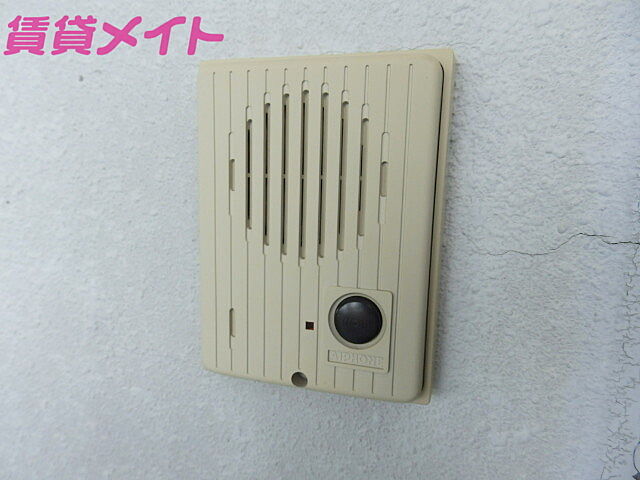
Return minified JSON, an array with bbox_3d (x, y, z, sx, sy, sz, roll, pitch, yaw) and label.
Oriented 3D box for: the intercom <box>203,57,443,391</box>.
[{"bbox_3d":[-0.004,-0.003,0.158,0.099,0.130,0.019,4,9,15],"label":"intercom"}]

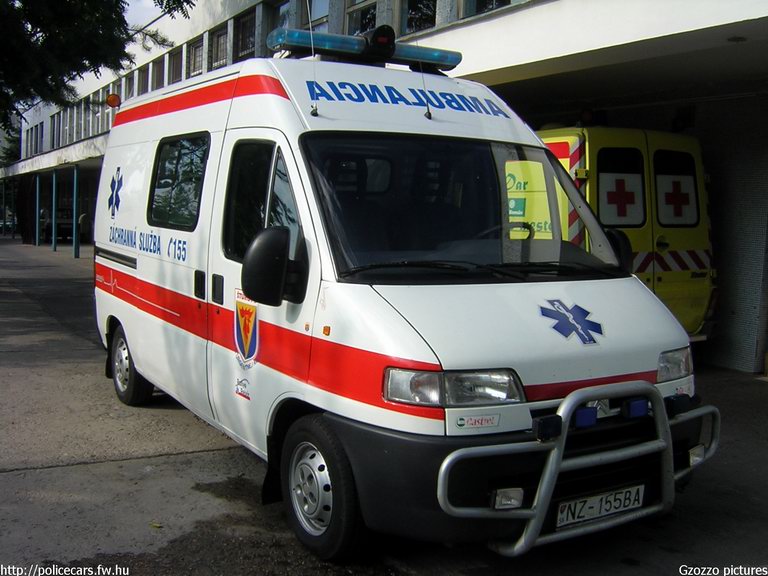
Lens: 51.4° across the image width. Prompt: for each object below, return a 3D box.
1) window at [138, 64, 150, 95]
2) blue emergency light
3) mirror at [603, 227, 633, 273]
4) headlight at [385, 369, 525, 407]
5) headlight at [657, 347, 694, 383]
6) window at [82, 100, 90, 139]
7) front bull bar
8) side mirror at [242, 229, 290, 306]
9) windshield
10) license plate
[{"bbox_3d":[-5.226,-4.268,17.392,0.120,1.150,0.880,-1,7,-32],"label":"window"},{"bbox_3d":[-0.091,-1.413,4.779,1.220,0.180,0.260,-2,7,-33],"label":"blue emergency light"},{"bbox_3d":[1.366,-0.156,4.627,0.210,0.330,0.140,-2,7,-33],"label":"mirror"},{"bbox_3d":[0.278,0.373,3.106,0.550,0.145,0.160,0,6,-20],"label":"headlight"},{"bbox_3d":[1.376,0.338,3.827,0.160,0.145,0.550,8,8,43],"label":"headlight"},{"bbox_3d":[-8.357,-4.752,22.460,0.120,1.130,0.880,-1,7,-32],"label":"window"},{"bbox_3d":[0.912,0.711,3.354,1.680,0.670,0.280,-2,7,-33],"label":"front bull bar"},{"bbox_3d":[-0.488,-0.085,3.398,0.210,0.330,0.140,-2,7,-33],"label":"side mirror"},{"bbox_3d":[0.470,-0.377,3.975,1.800,0.970,0.160,-2,-37,-33],"label":"windshield"},{"bbox_3d":[0.919,0.913,3.355,0.520,0.113,0.020,-2,11,-33],"label":"license plate"}]

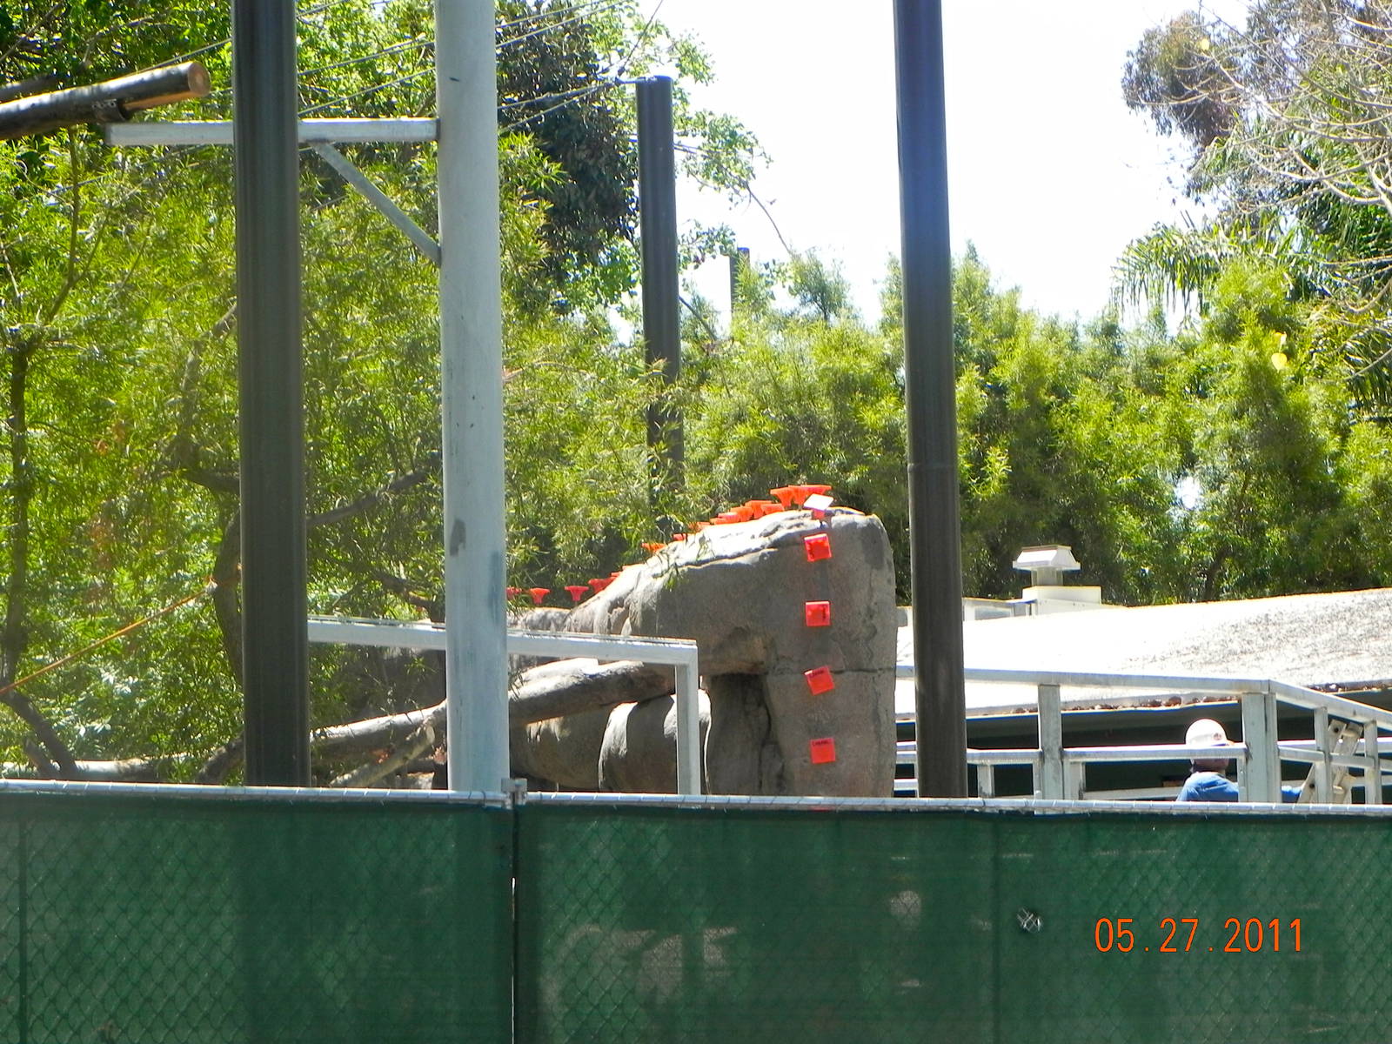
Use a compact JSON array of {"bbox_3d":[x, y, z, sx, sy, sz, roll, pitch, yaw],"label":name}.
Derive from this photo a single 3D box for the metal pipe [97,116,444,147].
[{"bbox_3d":[-1.529,-1.407,17.000,1.210,0.077,0.077,-1,-5,-5],"label":"metal pipe"}]

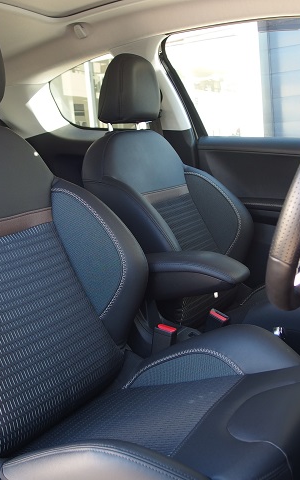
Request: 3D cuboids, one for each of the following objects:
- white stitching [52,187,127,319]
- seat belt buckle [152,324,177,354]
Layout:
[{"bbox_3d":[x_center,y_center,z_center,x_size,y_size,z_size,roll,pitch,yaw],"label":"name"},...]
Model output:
[{"bbox_3d":[-0.133,0.003,1.094,0.100,0.320,0.090,-37,-11,32],"label":"white stitching"},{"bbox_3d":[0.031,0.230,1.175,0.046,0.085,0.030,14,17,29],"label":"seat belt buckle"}]

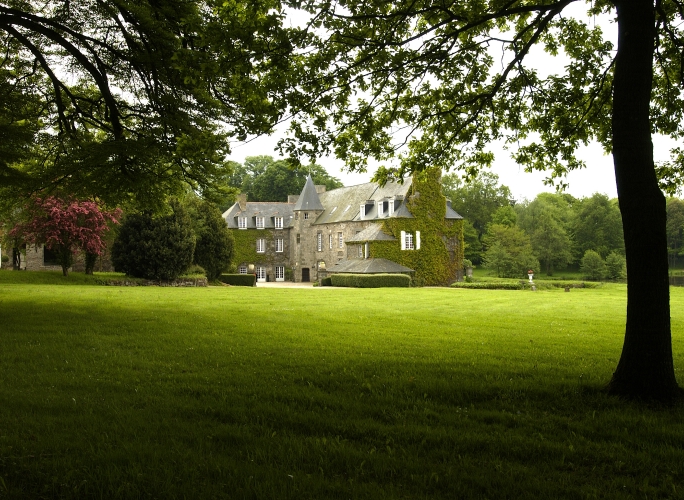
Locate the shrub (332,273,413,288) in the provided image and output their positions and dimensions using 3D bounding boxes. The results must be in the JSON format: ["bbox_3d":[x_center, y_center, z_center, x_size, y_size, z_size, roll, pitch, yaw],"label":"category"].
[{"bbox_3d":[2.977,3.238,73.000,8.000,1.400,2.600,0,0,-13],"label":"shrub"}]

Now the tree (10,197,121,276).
[{"bbox_3d":[-29.779,-1.449,75.000,12.000,8.600,10.000,0,0,-20],"label":"tree"}]

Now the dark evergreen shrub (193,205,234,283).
[{"bbox_3d":[-14.525,-0.791,79.000,4.900,8.600,4.800,0,0,-9],"label":"dark evergreen shrub"}]

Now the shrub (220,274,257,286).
[{"bbox_3d":[-12.111,3.535,81.000,4.500,1.400,1.500,0,0,-9],"label":"shrub"}]

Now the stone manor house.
[{"bbox_3d":[-2.000,-3.200,91.000,23.500,15.300,32.000,0,0,-25],"label":"stone manor house"}]

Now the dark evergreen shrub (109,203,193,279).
[{"bbox_3d":[-20.878,-0.826,77.000,9.200,8.400,8.200,0,0,-14],"label":"dark evergreen shrub"}]

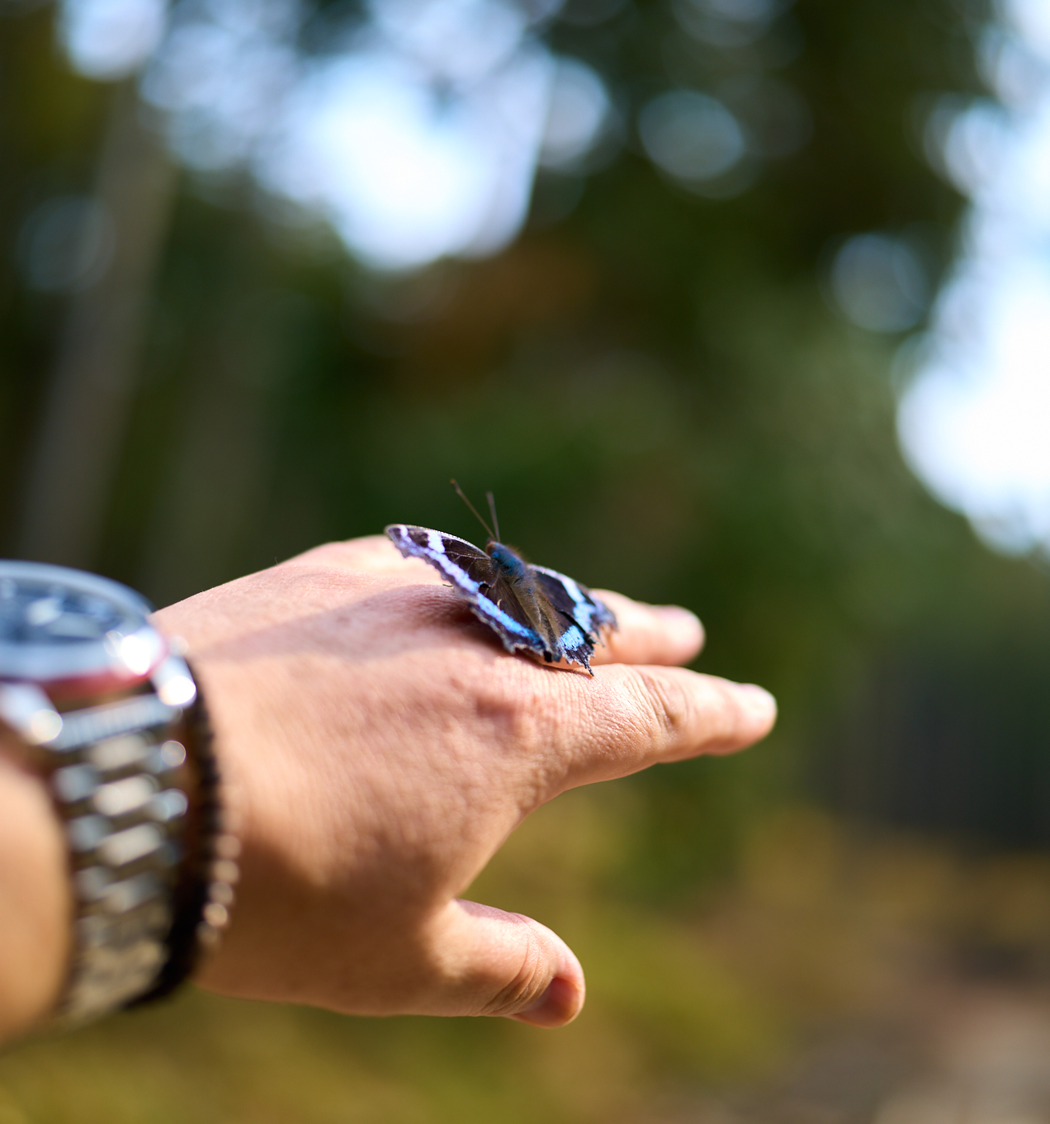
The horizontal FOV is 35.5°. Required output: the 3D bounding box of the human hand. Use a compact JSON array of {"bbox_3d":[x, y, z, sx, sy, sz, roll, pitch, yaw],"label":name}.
[{"bbox_3d":[-0.007,0.034,0.338,0.115,0.060,0.177,35,26,31],"label":"human hand"}]

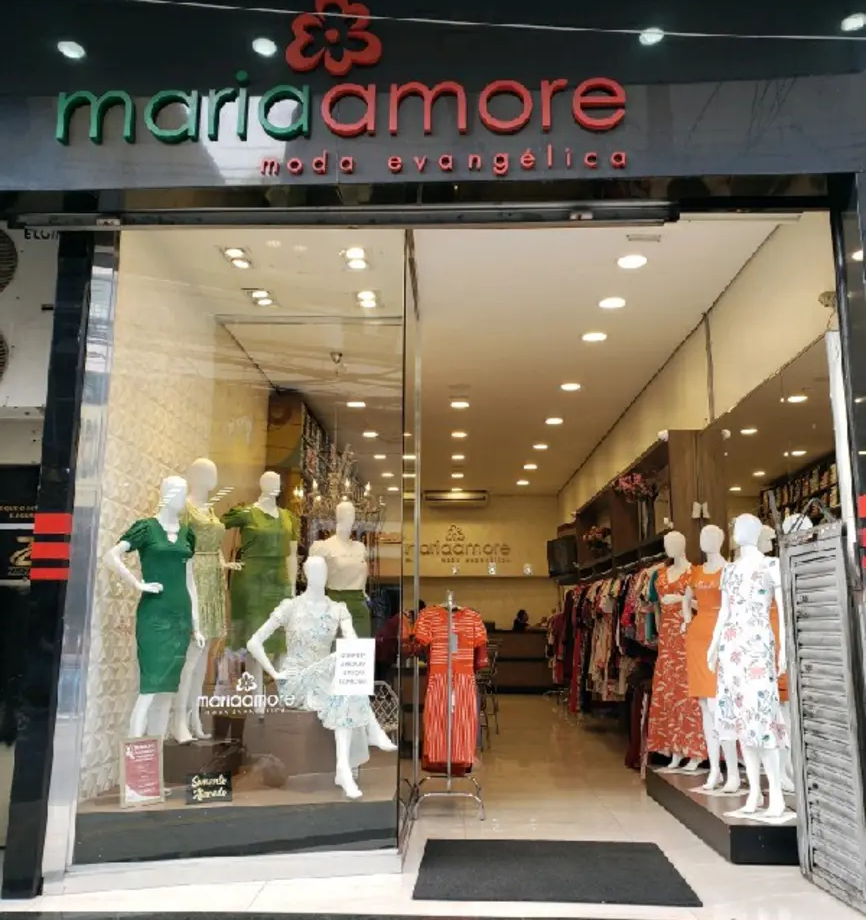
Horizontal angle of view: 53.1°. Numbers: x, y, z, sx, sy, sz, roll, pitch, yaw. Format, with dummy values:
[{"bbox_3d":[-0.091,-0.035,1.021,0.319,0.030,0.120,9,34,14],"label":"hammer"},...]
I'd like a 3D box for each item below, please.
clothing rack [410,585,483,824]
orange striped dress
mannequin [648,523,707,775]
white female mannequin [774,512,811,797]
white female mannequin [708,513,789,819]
[{"bbox_3d":[0.112,1.694,6.152,0.490,1.500,0.660,0,-11,1],"label":"clothing rack"},{"bbox_3d":[0.129,1.535,5.958,0.490,1.060,0.160,0,-11,1],"label":"orange striped dress"},{"bbox_3d":[1.918,1.469,6.734,0.440,1.800,0.350,-9,-14,42],"label":"mannequin"},{"bbox_3d":[2.249,1.217,5.421,0.450,1.760,0.340,9,-13,-38],"label":"white female mannequin"},{"bbox_3d":[1.946,1.225,5.294,0.470,1.790,0.350,-9,-14,42],"label":"white female mannequin"}]

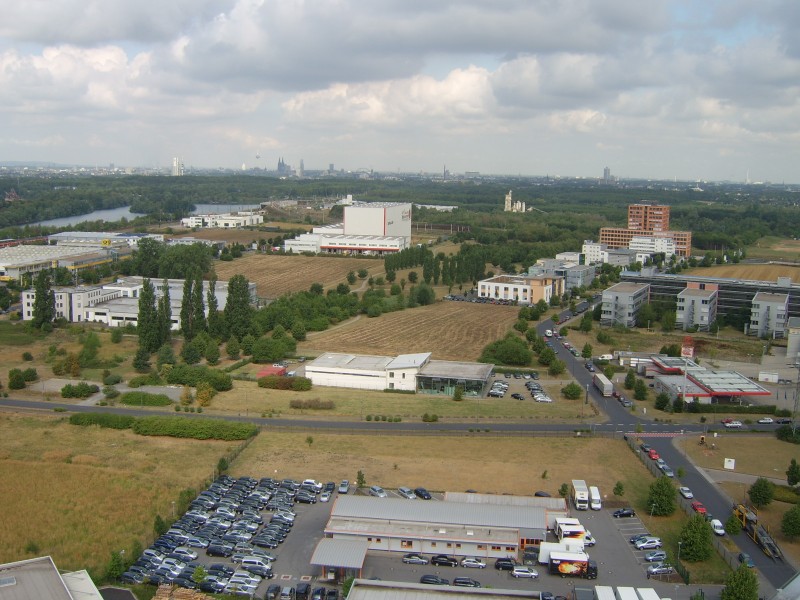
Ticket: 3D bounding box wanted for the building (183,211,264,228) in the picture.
[{"bbox_3d":[-193.026,-86.945,782.195,68.000,11.000,70.000,2,10,3],"label":"building"}]

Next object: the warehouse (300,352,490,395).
[{"bbox_3d":[0.407,22.405,223.894,56.000,8.000,18.500,3,10,9],"label":"warehouse"}]

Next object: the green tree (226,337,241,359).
[{"bbox_3d":[-56.822,15.821,244.250,4.800,7.100,4.800,1,10,0],"label":"green tree"}]

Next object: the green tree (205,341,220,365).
[{"bbox_3d":[-64.746,18.277,248.042,5.190,8.030,5.190,1,10,0],"label":"green tree"}]

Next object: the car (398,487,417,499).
[{"bbox_3d":[1.640,40.823,151.533,1.800,1.650,4.500,-6,13,-35],"label":"car"}]

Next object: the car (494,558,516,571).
[{"bbox_3d":[18.903,46.063,124.790,4.450,1.620,1.820,2,10,5],"label":"car"}]

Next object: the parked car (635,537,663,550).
[{"bbox_3d":[44.848,43.758,129.209,4.550,1.720,1.850,0,10,-8],"label":"parked car"}]

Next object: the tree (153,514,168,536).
[{"bbox_3d":[-44.335,41.792,132.893,2.410,4.100,2.410,1,10,0],"label":"tree"}]

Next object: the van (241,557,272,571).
[{"bbox_3d":[-23.016,42.592,115.494,4.850,1.950,1.900,3,10,6],"label":"van"}]

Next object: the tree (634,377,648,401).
[{"bbox_3d":[71.531,26.662,212.694,4.000,6.700,4.000,1,10,0],"label":"tree"}]

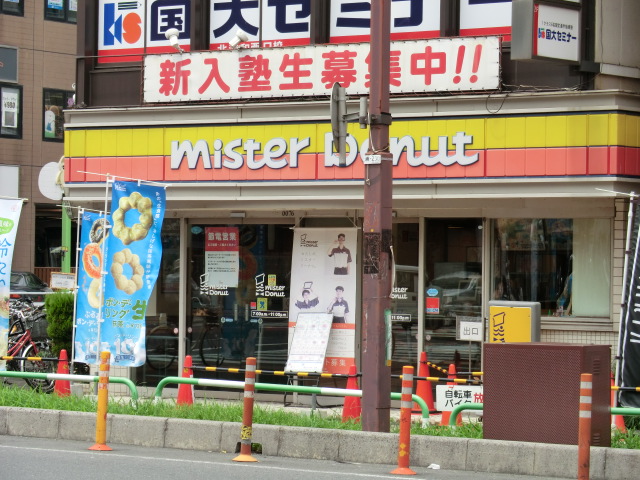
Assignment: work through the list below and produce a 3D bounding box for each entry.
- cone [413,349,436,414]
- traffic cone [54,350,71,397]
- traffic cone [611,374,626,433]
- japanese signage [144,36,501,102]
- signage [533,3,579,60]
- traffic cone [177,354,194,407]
[{"bbox_3d":[1.159,1.589,25.298,0.350,0.690,0.350,0,0,36],"label":"cone"},{"bbox_3d":[-2.790,1.538,24.698,0.330,0.690,0.330,0,0,36],"label":"traffic cone"},{"bbox_3d":[2.692,1.545,20.897,0.360,0.700,0.360,0,-1,36],"label":"traffic cone"},{"bbox_3d":[-0.085,-1.953,26.361,5.090,0.582,0.070,0,0,36],"label":"japanese signage"},{"bbox_3d":[2.394,-2.162,23.858,0.200,0.620,1.050,0,-1,36],"label":"signage"},{"bbox_3d":[-1.350,1.526,23.097,0.360,0.700,0.360,0,-1,36],"label":"traffic cone"}]

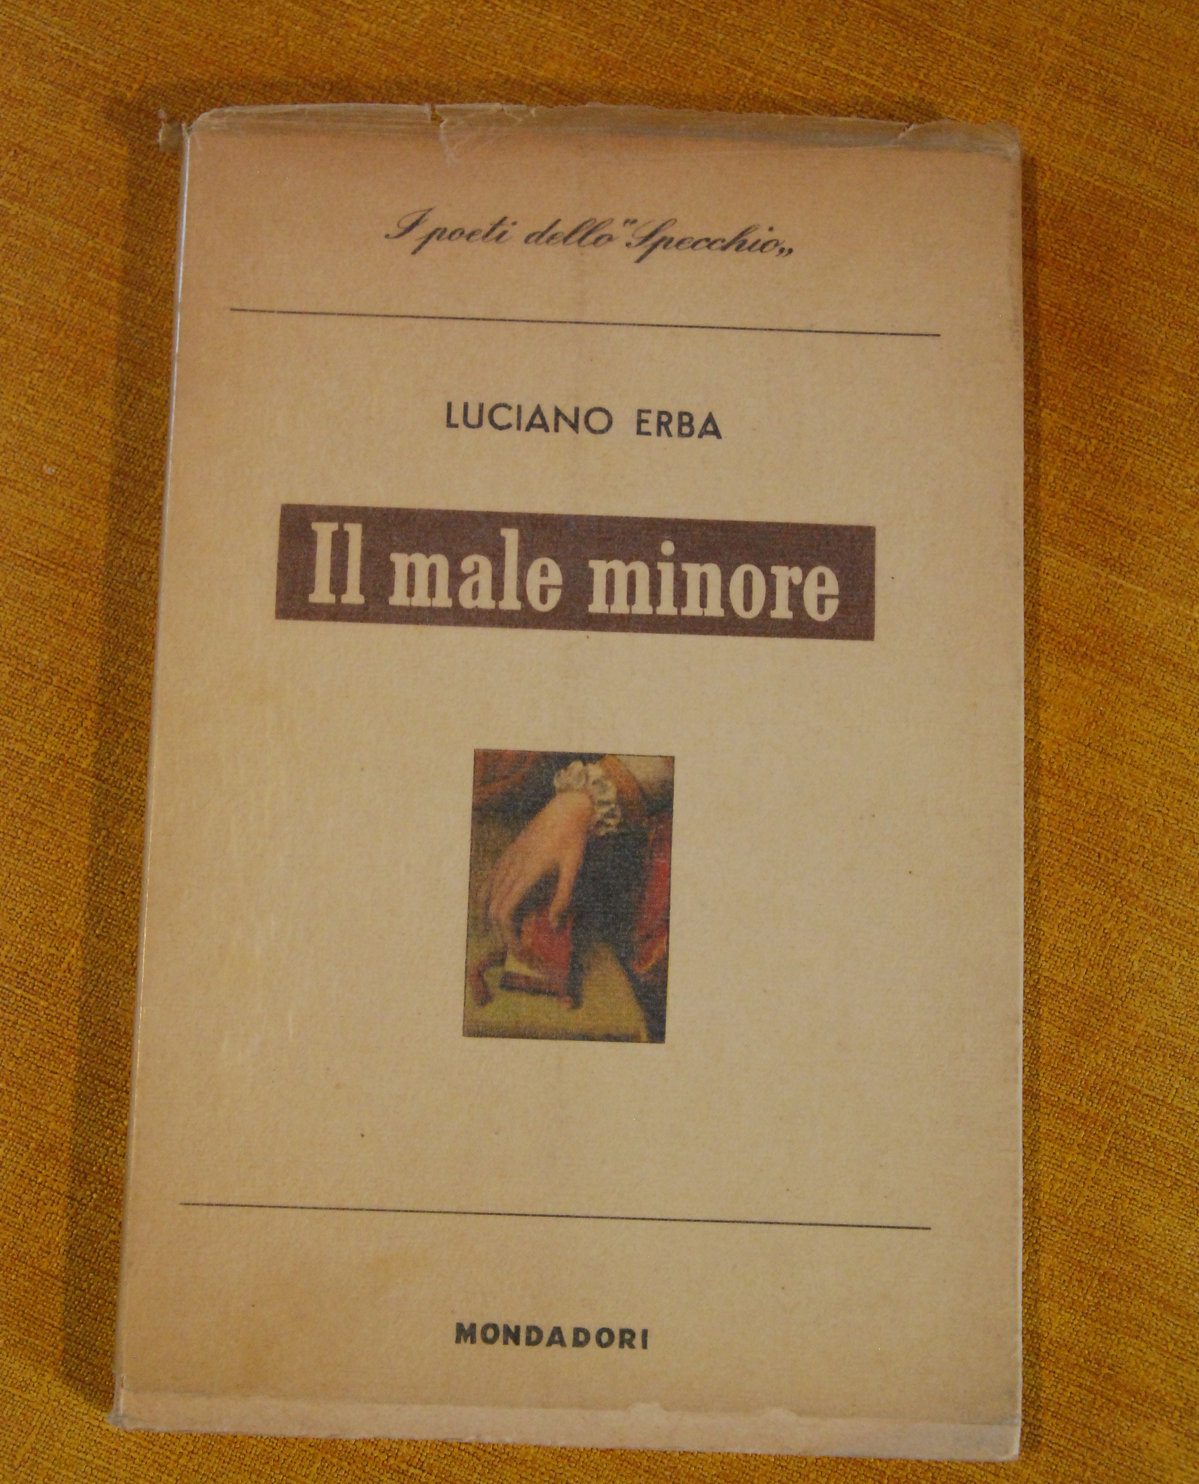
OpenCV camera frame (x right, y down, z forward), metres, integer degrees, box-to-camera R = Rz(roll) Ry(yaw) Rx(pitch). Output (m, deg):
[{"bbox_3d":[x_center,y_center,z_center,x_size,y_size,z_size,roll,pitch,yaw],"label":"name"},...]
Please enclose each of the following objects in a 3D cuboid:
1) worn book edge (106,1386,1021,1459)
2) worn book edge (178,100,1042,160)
[{"bbox_3d":[-0.005,0.099,0.334,0.131,0.008,0.006,1,82,1],"label":"worn book edge"},{"bbox_3d":[-0.002,-0.096,0.362,0.135,0.008,0.006,1,82,1],"label":"worn book edge"}]

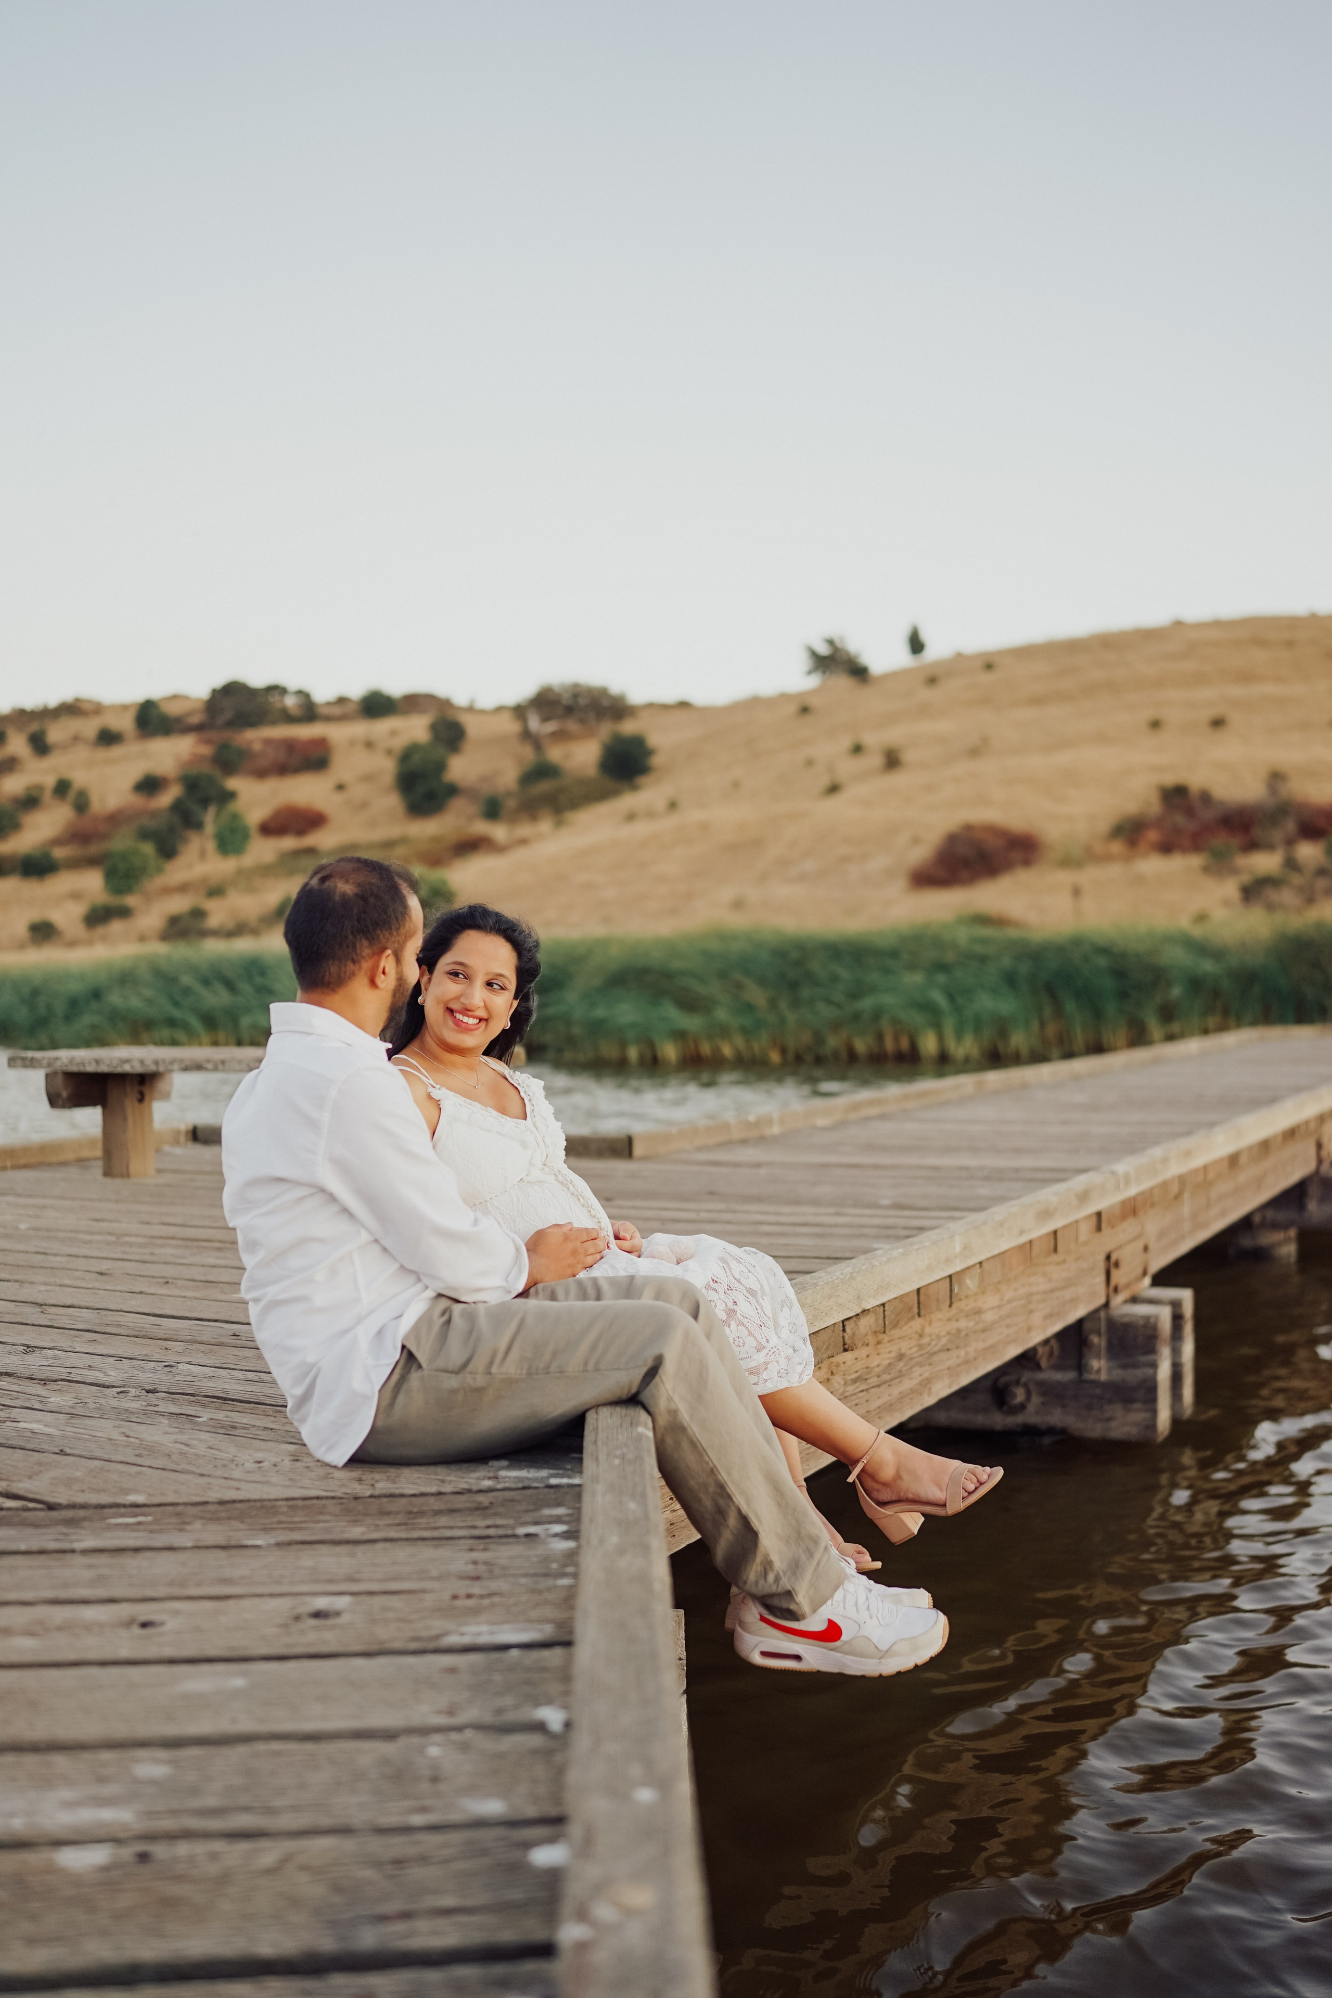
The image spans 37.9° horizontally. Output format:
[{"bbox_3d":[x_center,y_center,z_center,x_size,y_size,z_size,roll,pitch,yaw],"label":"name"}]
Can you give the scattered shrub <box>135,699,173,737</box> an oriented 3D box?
[{"bbox_3d":[-39.553,-21.699,150.000,2.890,3.010,2.750,0,2,0],"label":"scattered shrub"}]

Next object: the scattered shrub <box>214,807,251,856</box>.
[{"bbox_3d":[-18.326,-7.084,82.000,1.582,2.109,1.582,-1,1,0],"label":"scattered shrub"}]

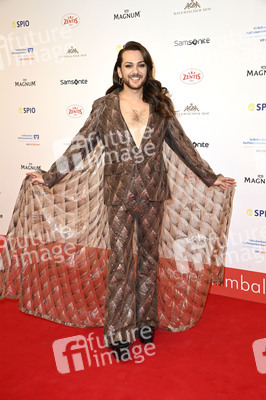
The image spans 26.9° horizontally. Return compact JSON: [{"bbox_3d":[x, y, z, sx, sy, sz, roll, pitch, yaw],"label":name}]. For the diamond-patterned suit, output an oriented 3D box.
[{"bbox_3d":[-0.008,0.111,3.288,1.056,1.514,0.420,-2,12,-4],"label":"diamond-patterned suit"}]

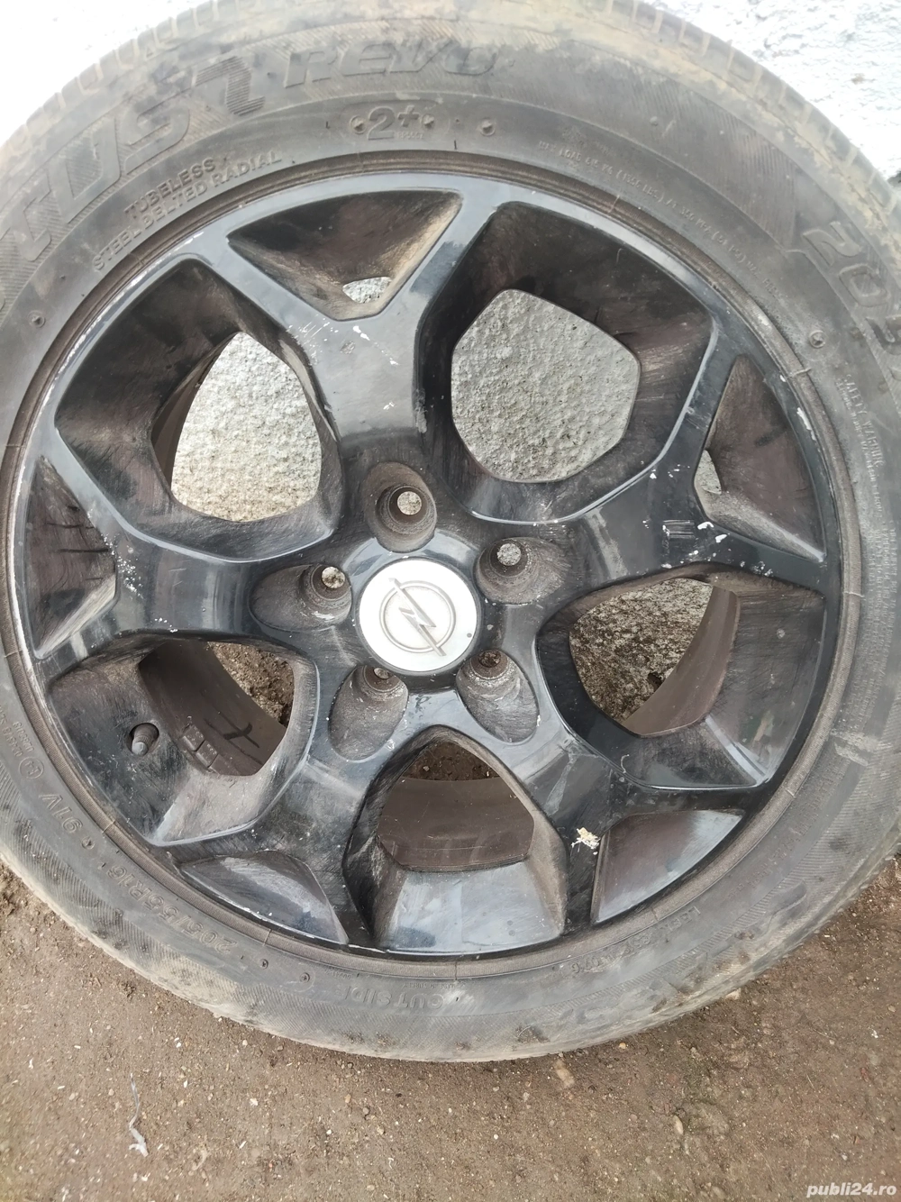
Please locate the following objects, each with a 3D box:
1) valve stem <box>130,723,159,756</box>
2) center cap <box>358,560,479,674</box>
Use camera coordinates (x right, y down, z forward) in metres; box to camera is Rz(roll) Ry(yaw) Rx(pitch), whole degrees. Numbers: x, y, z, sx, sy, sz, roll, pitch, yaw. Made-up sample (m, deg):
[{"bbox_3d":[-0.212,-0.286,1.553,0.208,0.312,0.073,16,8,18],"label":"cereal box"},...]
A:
[{"bbox_3d":[-0.183,0.081,0.520,0.013,0.013,0.036,-3,14,-10],"label":"valve stem"},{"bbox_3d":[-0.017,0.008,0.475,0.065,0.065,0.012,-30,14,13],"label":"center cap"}]

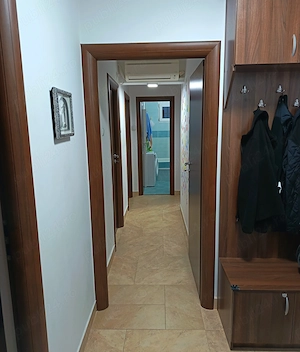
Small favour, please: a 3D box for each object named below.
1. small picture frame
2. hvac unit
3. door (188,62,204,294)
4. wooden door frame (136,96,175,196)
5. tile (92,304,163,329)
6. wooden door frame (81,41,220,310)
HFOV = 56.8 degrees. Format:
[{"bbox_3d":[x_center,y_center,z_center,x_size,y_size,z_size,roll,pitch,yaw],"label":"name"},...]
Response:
[{"bbox_3d":[-0.497,-0.351,1.582,0.025,0.258,0.305,-1,10,2],"label":"small picture frame"},{"bbox_3d":[0.032,-1.565,4.176,0.785,0.285,0.205,-1,10,2],"label":"hvac unit"},{"bbox_3d":[0.455,0.016,2.739,0.045,2.020,0.820,-1,10,2],"label":"door"},{"bbox_3d":[0.132,-0.626,6.051,0.785,2.110,0.150,-1,10,2],"label":"wooden door frame"},{"bbox_3d":[-0.161,1.154,2.278,0.585,0.010,0.297,-1,10,2],"label":"tile"},{"bbox_3d":[0.024,0.082,2.226,0.986,2.110,0.160,-1,10,2],"label":"wooden door frame"}]

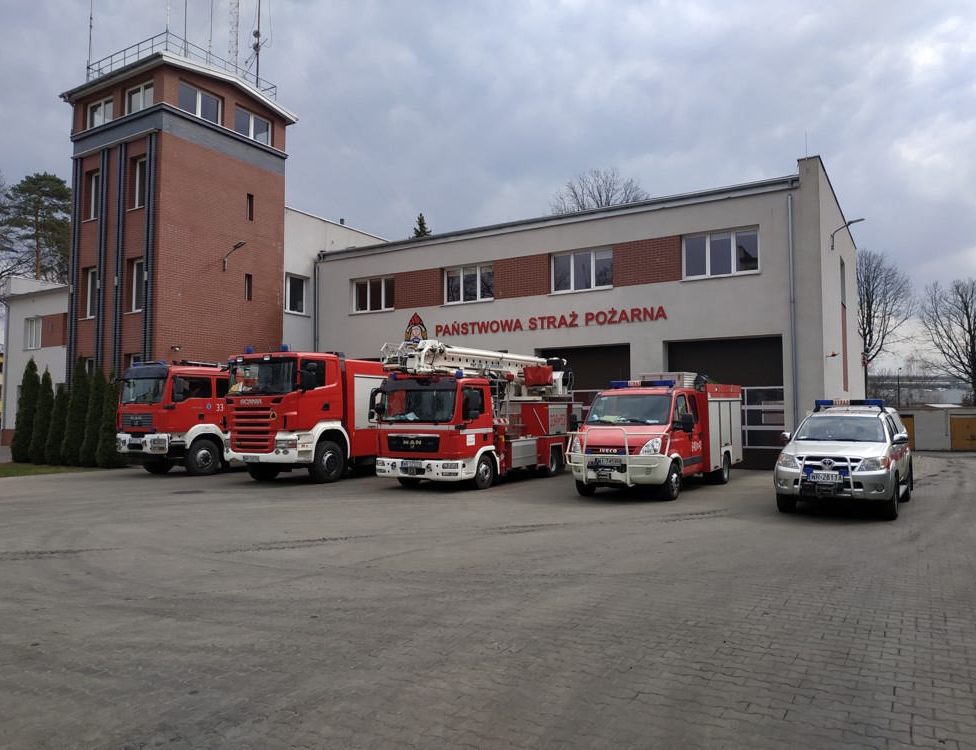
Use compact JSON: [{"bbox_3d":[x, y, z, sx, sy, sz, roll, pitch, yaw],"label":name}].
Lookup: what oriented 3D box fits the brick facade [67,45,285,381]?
[{"bbox_3d":[-11.701,-3.795,26.344,5.500,13.800,5.500,-2,-4,31],"label":"brick facade"}]

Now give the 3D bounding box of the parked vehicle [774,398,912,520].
[{"bbox_3d":[6.949,1.497,13.401,1.950,2.000,5.300,-2,-4,34],"label":"parked vehicle"}]

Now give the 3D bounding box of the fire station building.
[{"bbox_3d":[4.834,-1.231,30.337,19.300,9.100,15.400,-2,-4,31],"label":"fire station building"}]

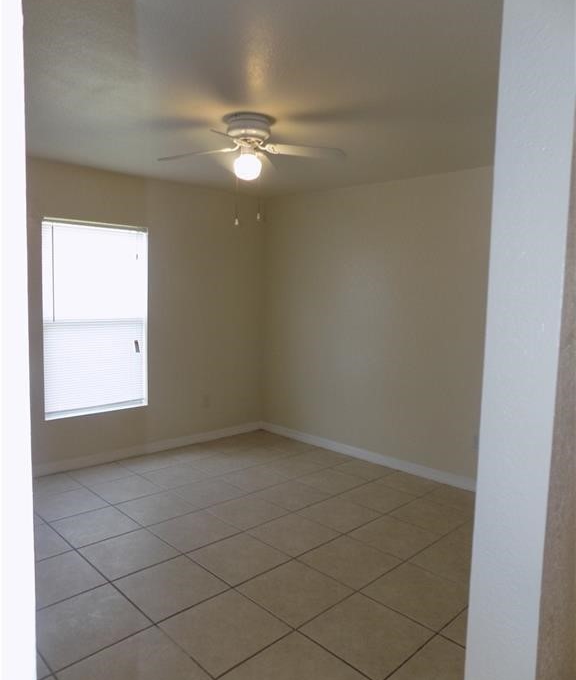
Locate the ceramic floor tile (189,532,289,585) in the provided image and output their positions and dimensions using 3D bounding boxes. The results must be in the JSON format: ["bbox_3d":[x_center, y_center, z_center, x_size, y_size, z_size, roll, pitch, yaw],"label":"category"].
[{"bbox_3d":[-0.282,1.238,2.912,0.440,0.012,0.440,-3,7,-44],"label":"ceramic floor tile"}]

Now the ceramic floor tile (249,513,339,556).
[{"bbox_3d":[0.035,1.208,3.189,0.436,0.010,0.436,7,7,45],"label":"ceramic floor tile"}]

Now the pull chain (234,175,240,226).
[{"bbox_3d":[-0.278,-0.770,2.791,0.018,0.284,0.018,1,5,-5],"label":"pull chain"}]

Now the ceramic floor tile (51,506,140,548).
[{"bbox_3d":[-1.208,1.177,3.207,0.436,0.010,0.436,-3,7,-45],"label":"ceramic floor tile"}]

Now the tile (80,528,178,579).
[{"bbox_3d":[-0.911,1.221,2.923,0.440,0.012,0.440,-3,7,-44],"label":"tile"}]

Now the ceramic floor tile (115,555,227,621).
[{"bbox_3d":[-0.596,1.255,2.604,0.440,0.012,0.440,-3,7,-44],"label":"ceramic floor tile"}]

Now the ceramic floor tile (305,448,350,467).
[{"bbox_3d":[0.345,1.091,4.741,0.436,0.010,0.436,7,7,45],"label":"ceramic floor tile"}]

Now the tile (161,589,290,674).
[{"bbox_3d":[-0.275,1.283,2.270,0.436,0.010,0.436,-3,7,-45],"label":"tile"}]

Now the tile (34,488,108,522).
[{"bbox_3d":[-1.520,1.128,3.494,0.436,0.010,0.436,7,7,45],"label":"tile"}]

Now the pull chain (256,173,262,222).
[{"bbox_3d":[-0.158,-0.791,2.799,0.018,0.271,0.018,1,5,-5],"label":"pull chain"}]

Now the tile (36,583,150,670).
[{"bbox_3d":[-0.900,1.265,2.272,0.436,0.010,0.436,-3,7,-45],"label":"tile"}]

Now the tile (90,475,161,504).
[{"bbox_3d":[-1.209,1.113,3.805,0.436,0.010,0.436,7,7,45],"label":"tile"}]

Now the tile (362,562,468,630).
[{"bbox_3d":[0.662,1.289,2.583,0.440,0.012,0.440,-3,7,-44],"label":"tile"}]

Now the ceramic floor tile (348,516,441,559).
[{"bbox_3d":[0.657,1.230,3.192,0.436,0.010,0.436,7,7,45],"label":"ceramic floor tile"}]

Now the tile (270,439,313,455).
[{"bbox_3d":[0.031,1.068,5.103,0.440,0.012,0.440,-3,7,-44],"label":"tile"}]

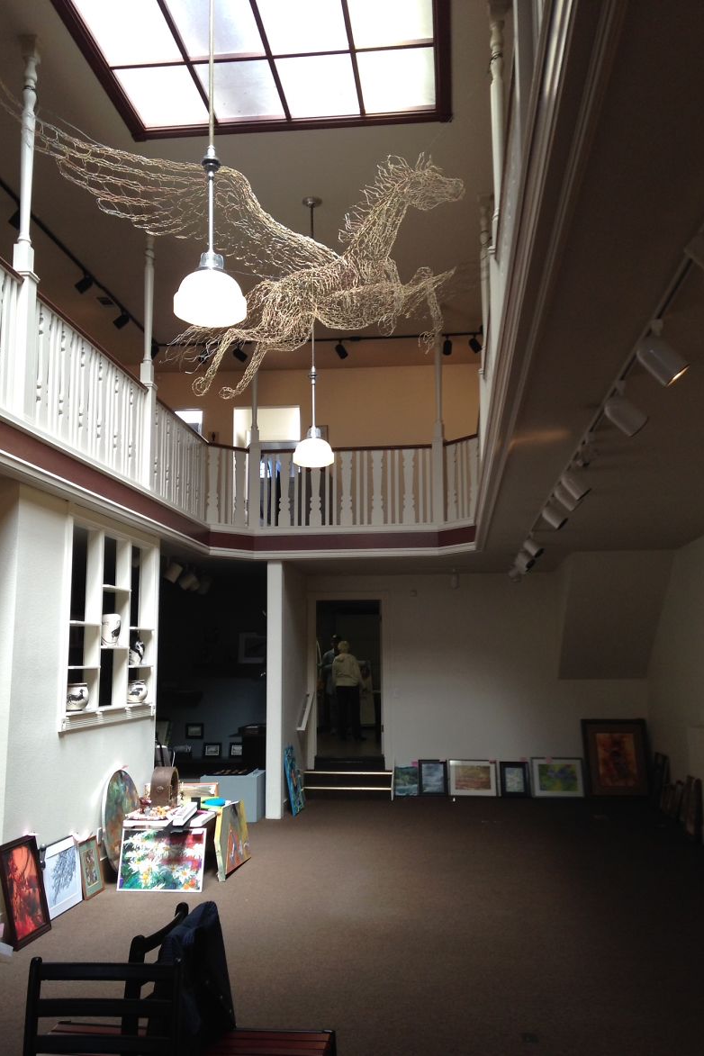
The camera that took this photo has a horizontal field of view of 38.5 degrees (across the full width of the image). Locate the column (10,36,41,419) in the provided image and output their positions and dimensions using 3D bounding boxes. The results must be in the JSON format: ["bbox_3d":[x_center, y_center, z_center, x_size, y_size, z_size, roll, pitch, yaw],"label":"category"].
[{"bbox_3d":[-2.201,-2.037,6.739,0.155,2.672,0.155,-1,-8,6],"label":"column"}]

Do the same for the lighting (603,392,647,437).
[{"bbox_3d":[1.095,-0.457,4.053,0.178,0.115,0.112,38,-14,-6],"label":"lighting"}]

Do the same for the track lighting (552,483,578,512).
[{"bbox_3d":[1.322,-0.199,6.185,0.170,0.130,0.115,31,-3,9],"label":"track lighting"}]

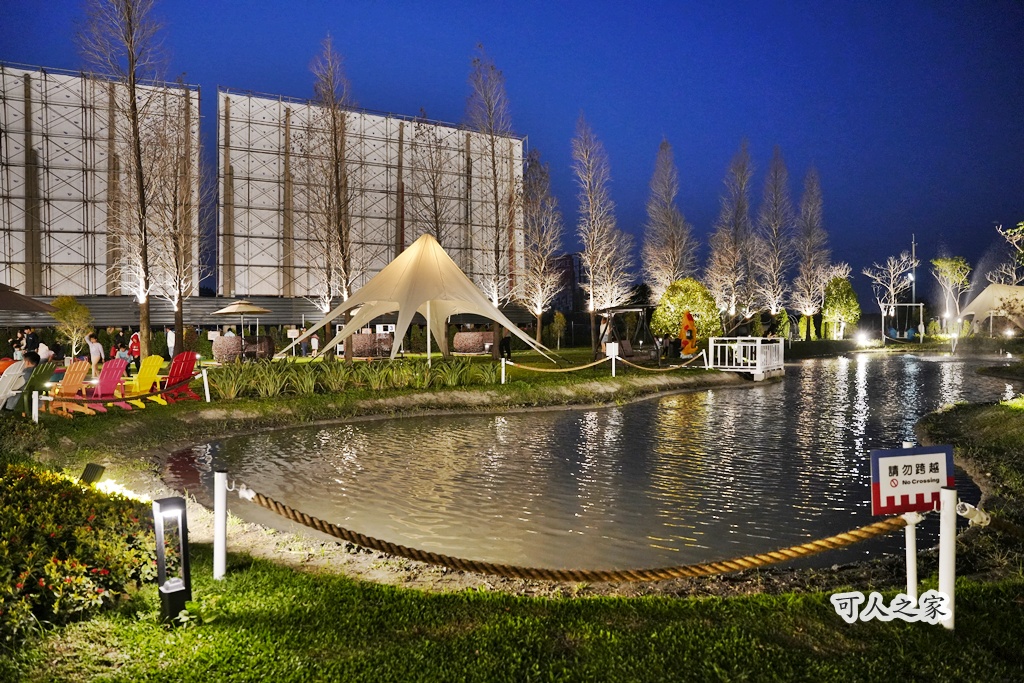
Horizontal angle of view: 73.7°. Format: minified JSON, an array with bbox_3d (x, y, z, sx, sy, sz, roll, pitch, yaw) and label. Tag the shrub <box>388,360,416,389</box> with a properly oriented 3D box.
[{"bbox_3d":[-2.816,0.816,17.426,0.680,0.700,0.660,0,1,0],"label":"shrub"}]

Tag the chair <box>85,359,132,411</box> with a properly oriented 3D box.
[{"bbox_3d":[-7.640,0.796,12.824,0.880,0.970,0.740,1,2,26],"label":"chair"}]

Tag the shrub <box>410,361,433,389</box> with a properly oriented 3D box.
[{"bbox_3d":[-2.187,0.798,16.500,0.600,0.680,0.600,0,1,0],"label":"shrub"}]

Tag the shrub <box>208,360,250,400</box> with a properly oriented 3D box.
[{"bbox_3d":[-5.824,0.790,14.100,0.860,0.820,0.820,0,1,0],"label":"shrub"}]

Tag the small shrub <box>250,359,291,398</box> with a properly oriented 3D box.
[{"bbox_3d":[-5.326,0.796,15.040,0.900,0.880,0.880,0,1,0],"label":"small shrub"}]

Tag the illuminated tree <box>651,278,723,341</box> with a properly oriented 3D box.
[{"bbox_3d":[8.179,-1.406,32.000,3.350,3.100,3.200,0,1,0],"label":"illuminated tree"}]

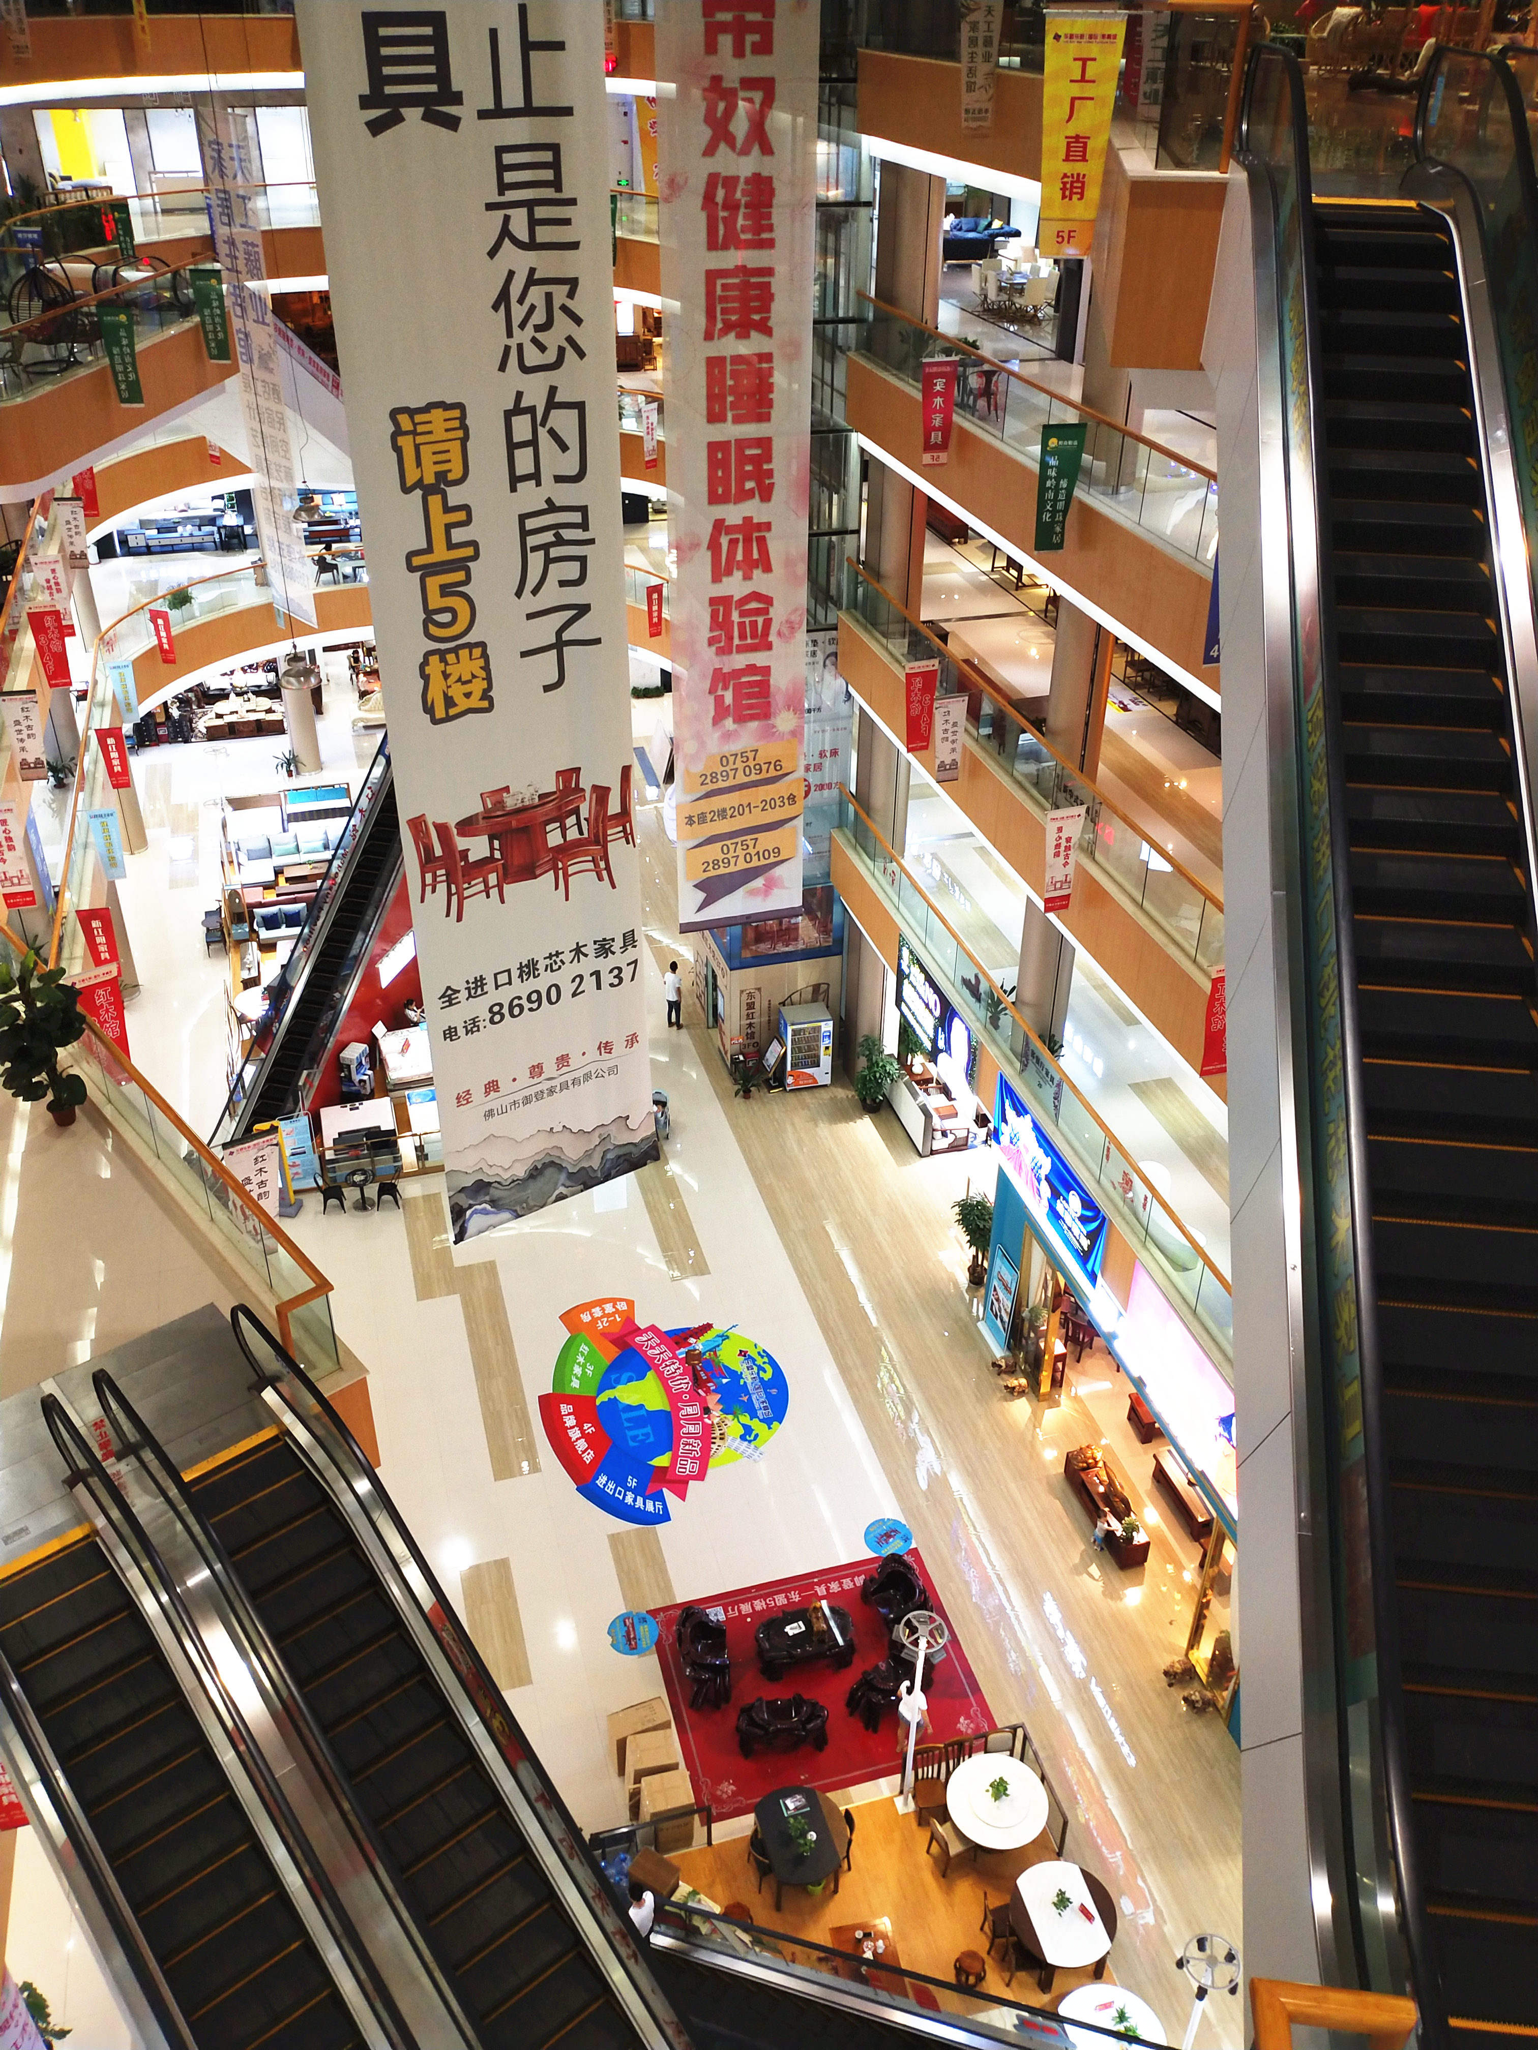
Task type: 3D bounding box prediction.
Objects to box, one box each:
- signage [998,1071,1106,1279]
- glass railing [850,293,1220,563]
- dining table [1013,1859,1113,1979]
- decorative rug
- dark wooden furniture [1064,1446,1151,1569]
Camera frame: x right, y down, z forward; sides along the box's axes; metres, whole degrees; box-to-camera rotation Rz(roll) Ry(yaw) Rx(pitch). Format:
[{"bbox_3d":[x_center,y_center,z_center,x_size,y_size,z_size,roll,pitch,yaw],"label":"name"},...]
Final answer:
[{"bbox_3d":[4.422,2.425,28.507,0.120,1.420,4.170,-8,32,-13],"label":"signage"},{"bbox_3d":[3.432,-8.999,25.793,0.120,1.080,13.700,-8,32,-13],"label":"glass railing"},{"bbox_3d":[3.711,11.523,22.601,1.340,0.760,1.340,0,31,0],"label":"dining table"},{"bbox_3d":[0.768,9.879,26.961,4.550,0.015,3.880,-8,32,-13],"label":"decorative rug"},{"bbox_3d":[5.497,7.782,28.836,0.530,0.640,2.220,-8,32,-13],"label":"dark wooden furniture"}]

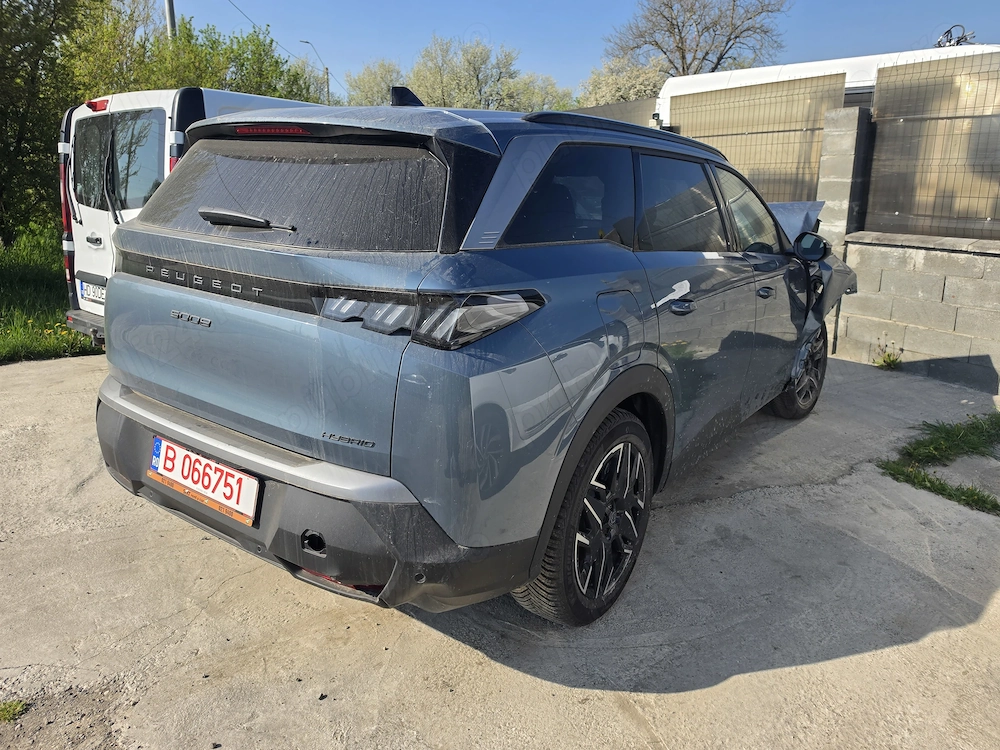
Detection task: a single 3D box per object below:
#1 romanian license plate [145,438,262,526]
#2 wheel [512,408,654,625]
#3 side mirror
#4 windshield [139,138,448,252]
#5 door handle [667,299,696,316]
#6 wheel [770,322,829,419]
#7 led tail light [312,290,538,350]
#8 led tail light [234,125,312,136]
[{"bbox_3d":[-0.857,0.291,1.888,0.525,0.125,0.020,12,6,34],"label":"romanian license plate"},{"bbox_3d":[0.285,0.466,2.239,0.235,0.728,0.728,12,17,34],"label":"wheel"},{"bbox_3d":[1.705,-0.706,3.624,0.200,0.165,0.160,12,17,34],"label":"side mirror"},{"bbox_3d":[-0.645,-0.532,1.946,1.340,0.370,0.090,12,-12,34],"label":"windshield"},{"bbox_3d":[0.630,-0.233,2.280,0.055,0.060,0.220,12,17,34],"label":"door handle"},{"bbox_3d":[2.006,-0.067,4.550,0.235,0.728,0.728,14,19,40],"label":"wheel"},{"bbox_3d":[-0.152,-0.161,1.541,0.410,0.120,0.340,12,17,34],"label":"led tail light"},{"bbox_3d":[-0.649,-0.692,1.891,0.330,0.035,0.035,12,17,34],"label":"led tail light"}]

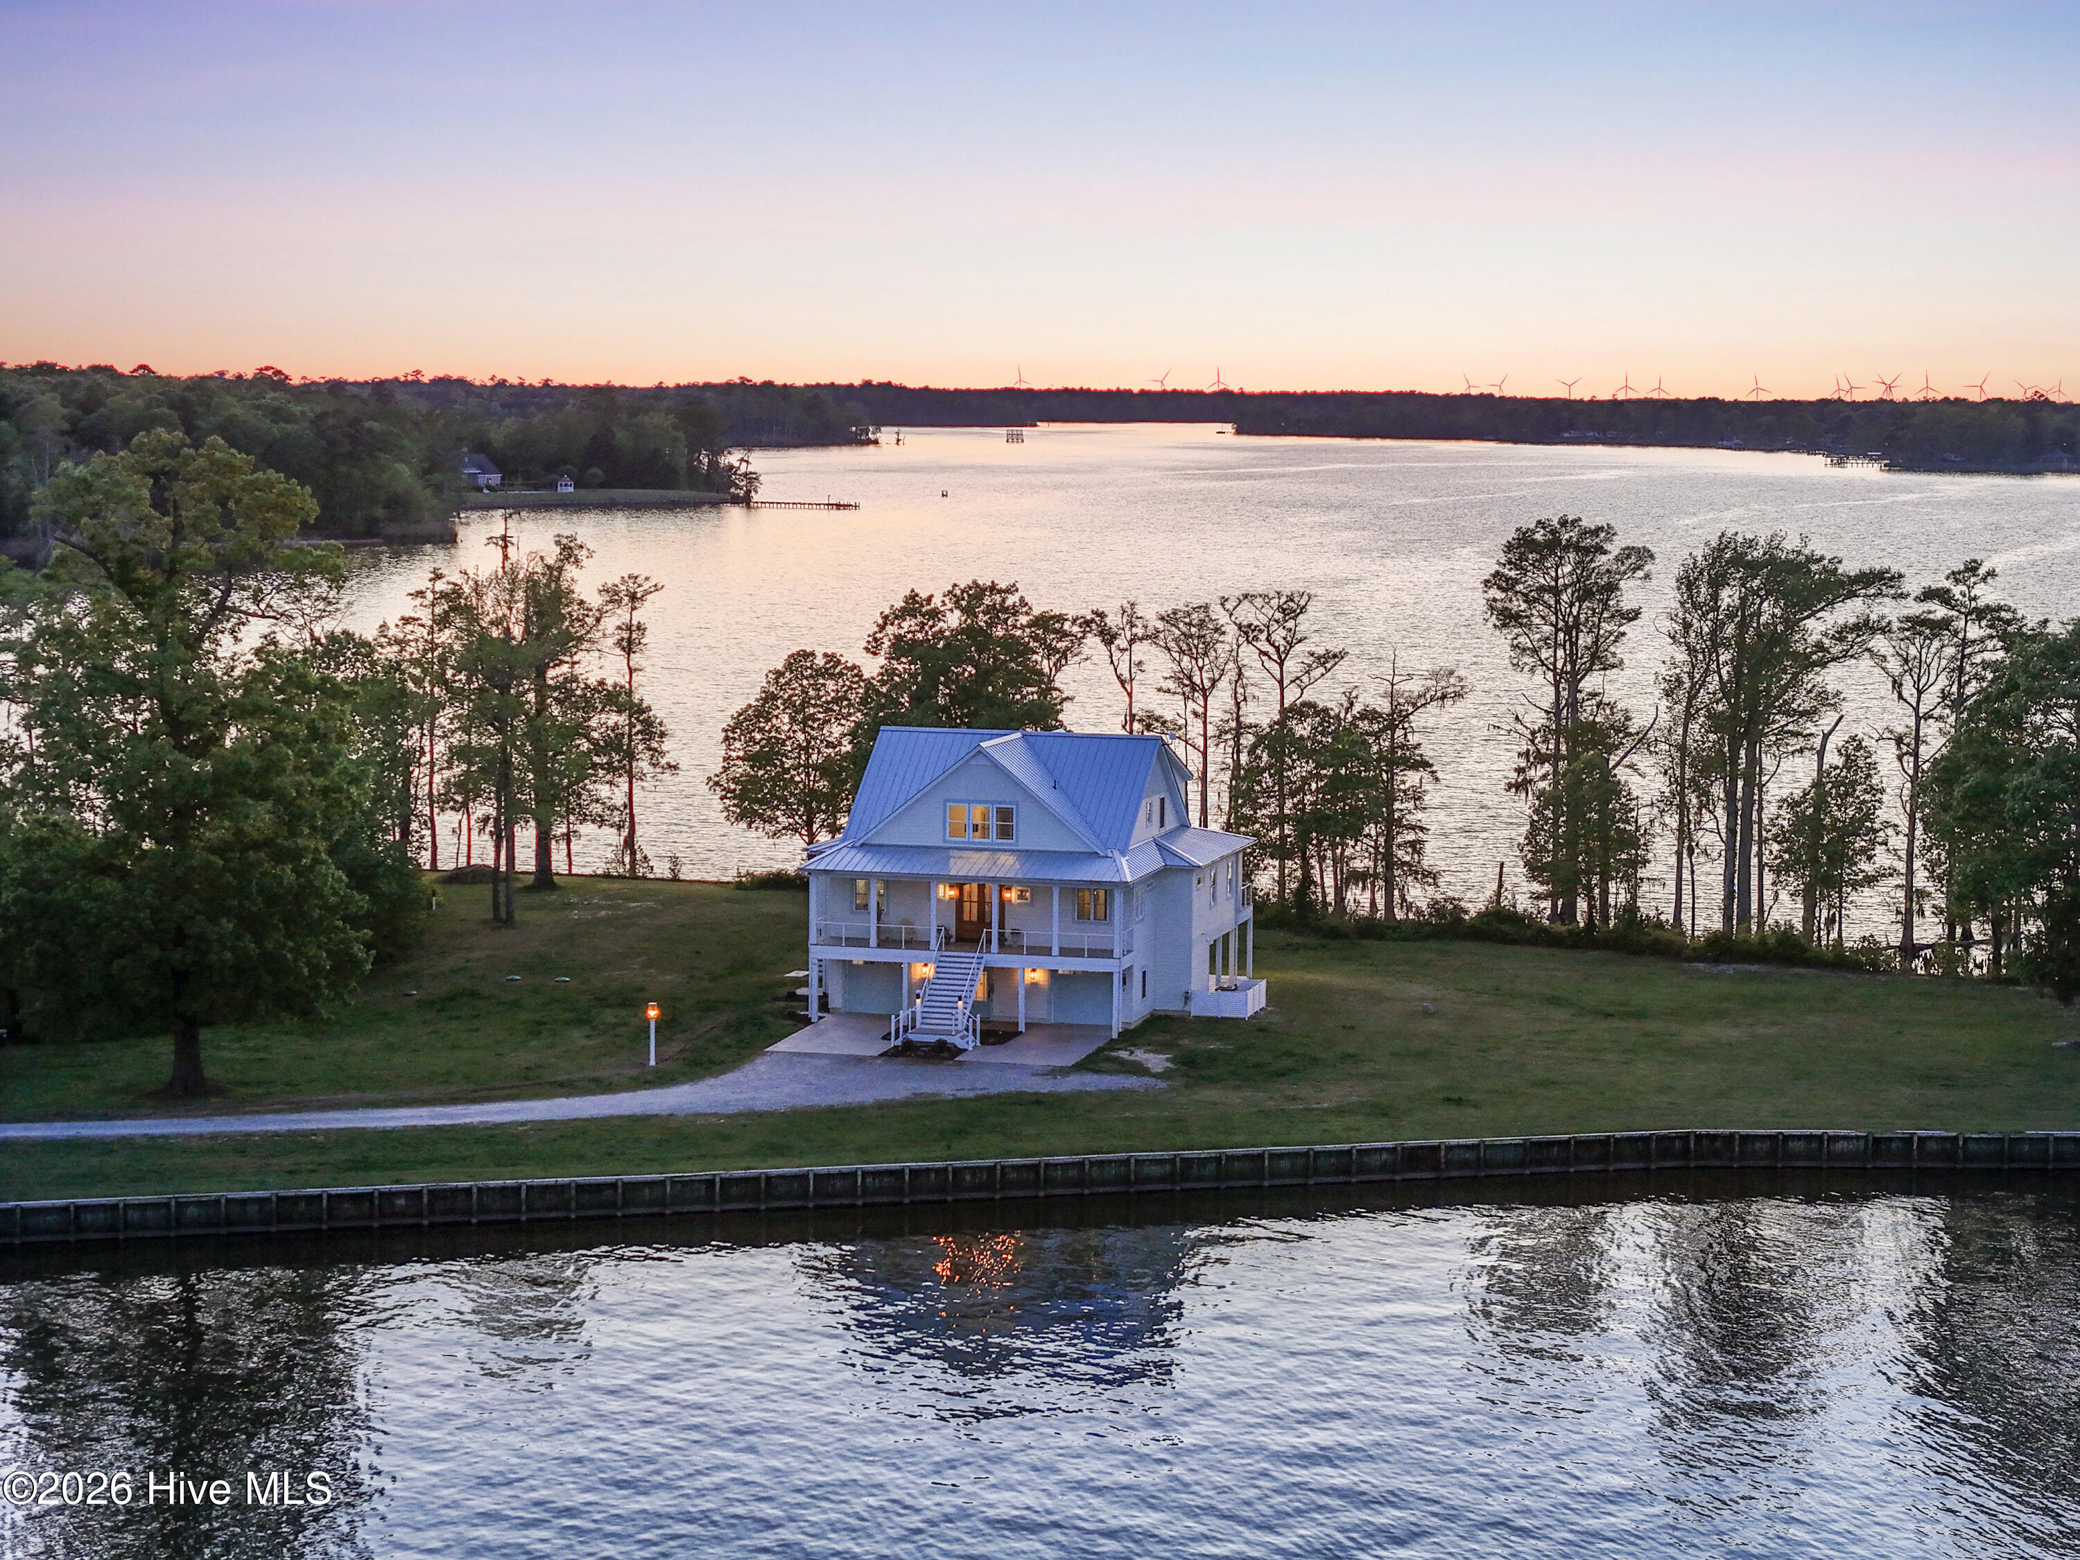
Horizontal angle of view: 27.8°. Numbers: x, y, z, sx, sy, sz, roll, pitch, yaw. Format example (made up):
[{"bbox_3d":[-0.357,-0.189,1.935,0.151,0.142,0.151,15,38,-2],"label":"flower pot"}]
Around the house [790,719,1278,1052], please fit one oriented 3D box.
[{"bbox_3d":[-1.032,3.958,177.431,18.600,11.700,20.700,2,6,15],"label":"house"}]

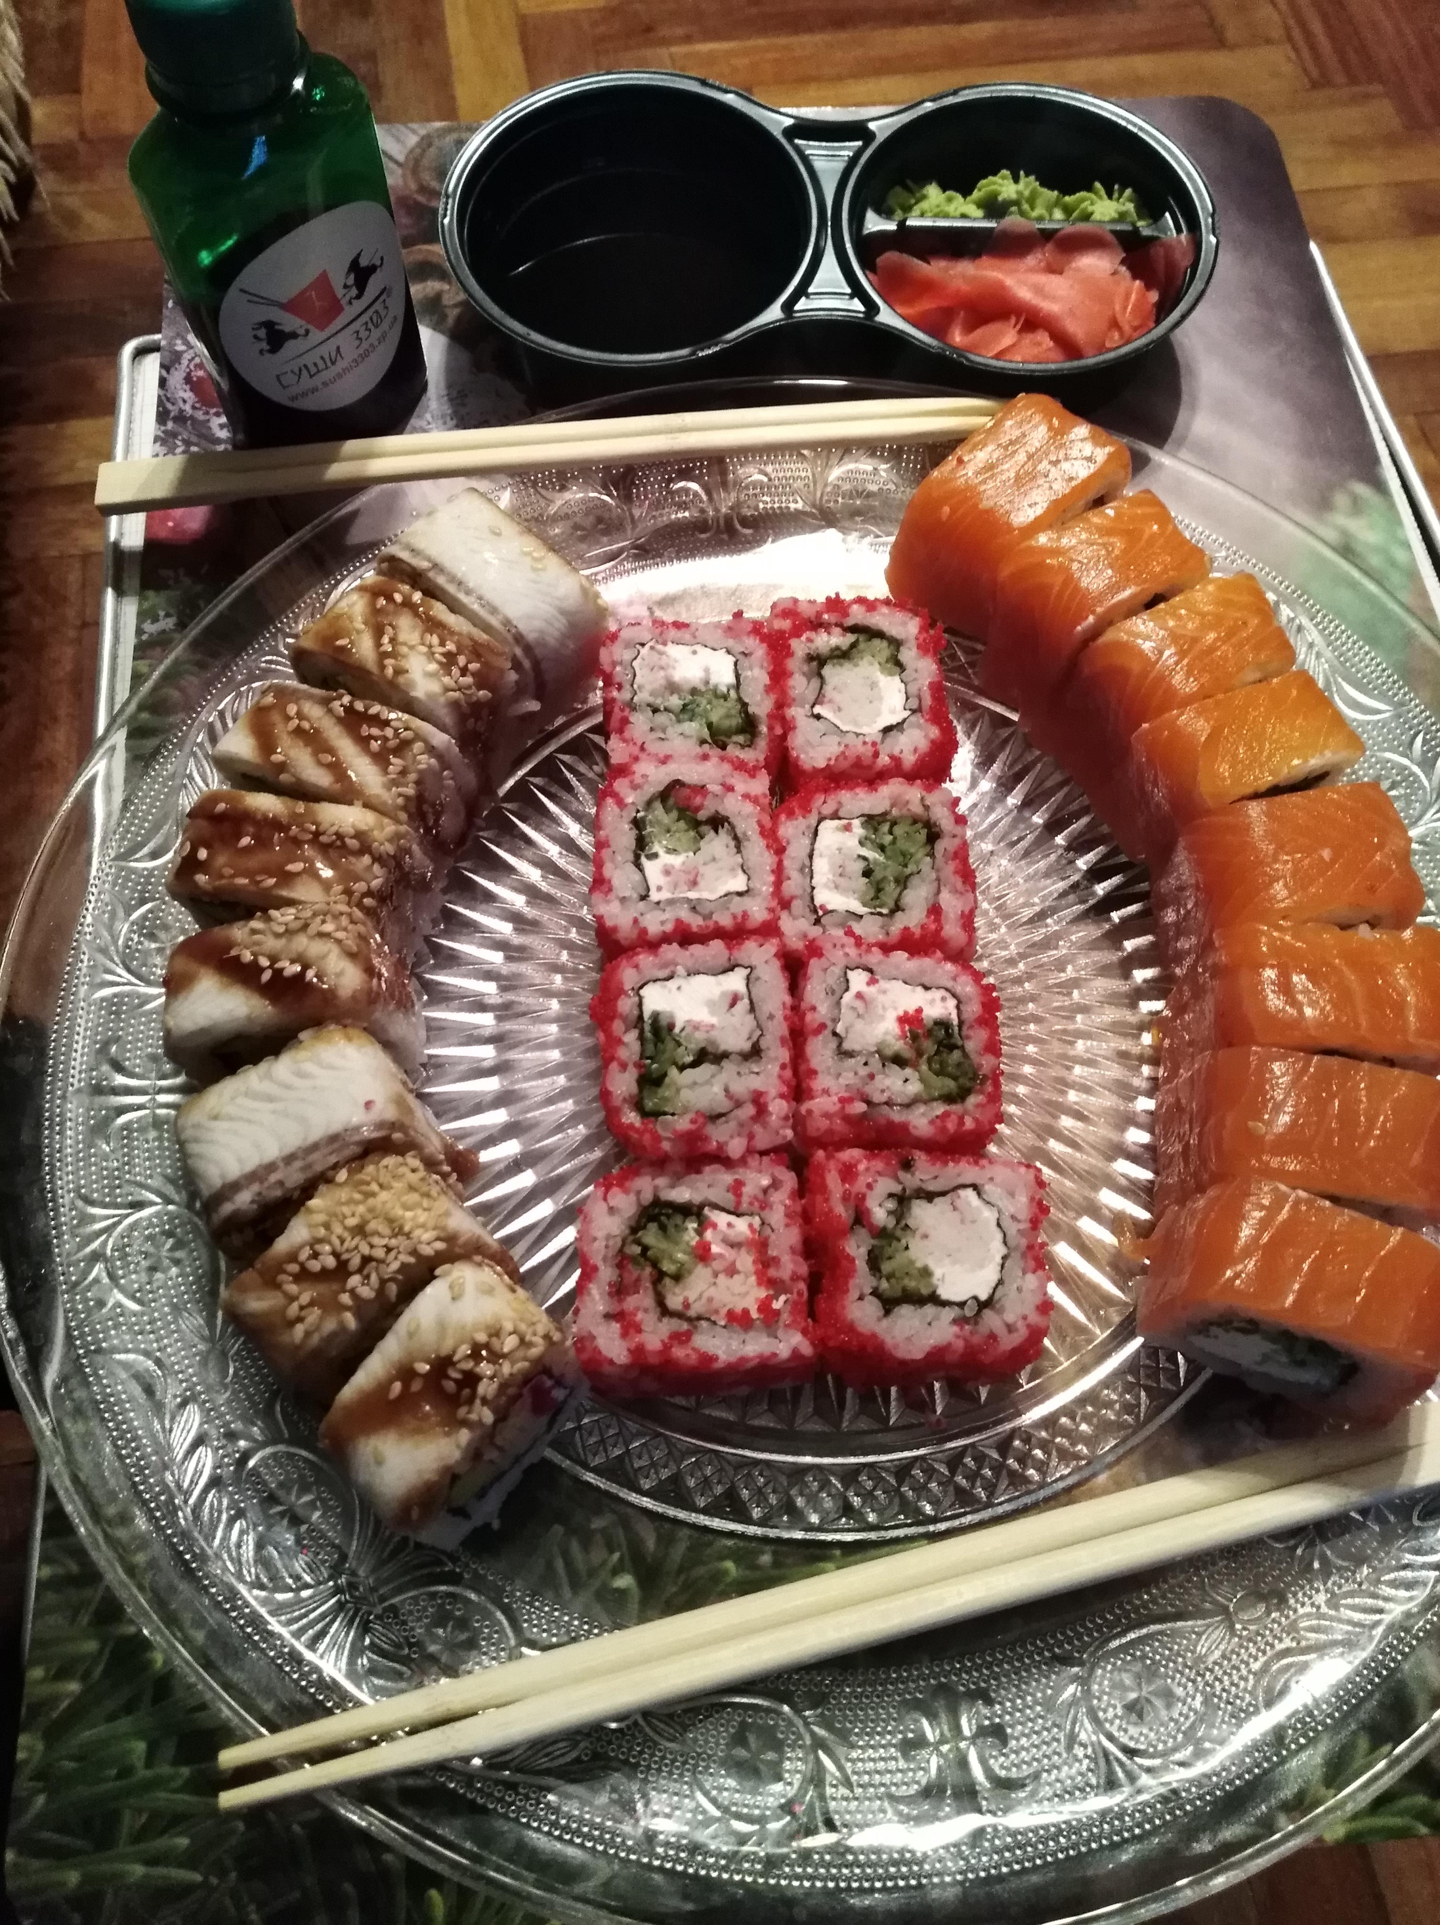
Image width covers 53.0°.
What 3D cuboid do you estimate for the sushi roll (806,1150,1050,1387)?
[{"bbox_3d":[0.035,0.055,0.257,0.037,0.030,0.035,0,64,0],"label":"sushi roll"}]

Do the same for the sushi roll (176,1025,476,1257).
[{"bbox_3d":[-0.071,0.034,0.265,0.041,0.030,0.025,-25,67,-11],"label":"sushi roll"}]

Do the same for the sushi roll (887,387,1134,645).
[{"bbox_3d":[0.062,-0.093,0.311,0.036,0.034,0.025,-40,72,-12],"label":"sushi roll"}]

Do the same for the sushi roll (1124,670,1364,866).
[{"bbox_3d":[0.101,-0.036,0.288,0.035,0.034,0.022,-18,67,-4],"label":"sushi roll"}]

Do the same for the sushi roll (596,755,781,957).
[{"bbox_3d":[-0.007,-0.016,0.292,0.035,0.030,0.037,-1,64,0],"label":"sushi roll"}]

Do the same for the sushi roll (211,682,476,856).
[{"bbox_3d":[-0.073,-0.034,0.284,0.039,0.031,0.021,20,67,4],"label":"sushi roll"}]

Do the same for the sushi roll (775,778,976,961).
[{"bbox_3d":[0.030,-0.012,0.290,0.035,0.030,0.036,-1,64,0],"label":"sushi roll"}]

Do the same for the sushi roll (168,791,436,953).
[{"bbox_3d":[-0.079,-0.014,0.276,0.037,0.031,0.020,7,66,-2],"label":"sushi roll"}]

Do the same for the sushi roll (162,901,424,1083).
[{"bbox_3d":[-0.081,0.010,0.277,0.041,0.030,0.026,-8,64,-3],"label":"sushi roll"}]

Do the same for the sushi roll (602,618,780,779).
[{"bbox_3d":[-0.006,-0.049,0.299,0.035,0.025,0.034,0,66,0],"label":"sushi roll"}]

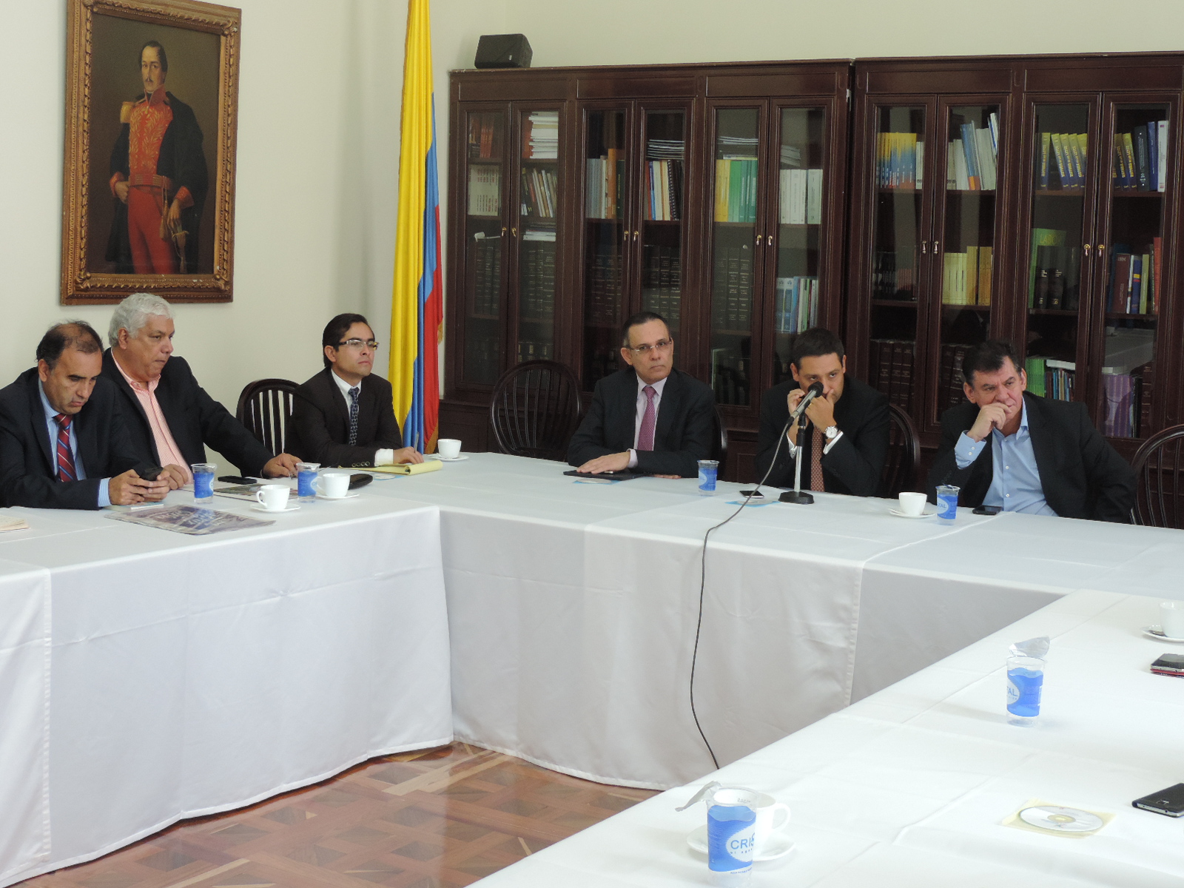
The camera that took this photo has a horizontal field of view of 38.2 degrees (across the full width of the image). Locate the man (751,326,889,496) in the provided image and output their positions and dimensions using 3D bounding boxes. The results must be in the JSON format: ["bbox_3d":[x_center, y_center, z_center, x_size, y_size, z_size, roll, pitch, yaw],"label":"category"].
[{"bbox_3d":[0.787,0.259,6.113,0.540,1.320,0.800,5,7,28],"label":"man"}]

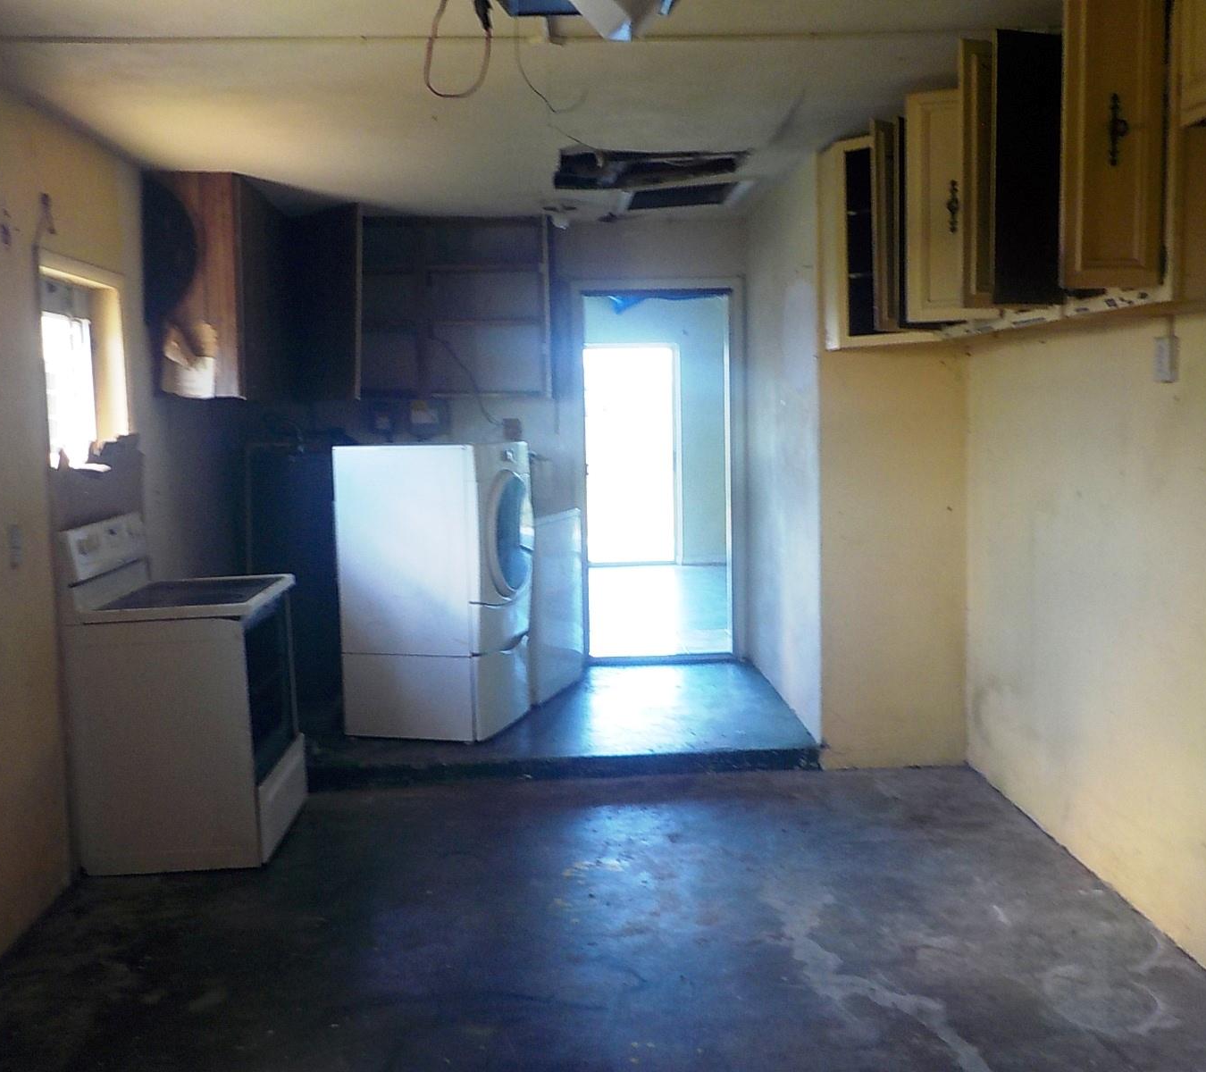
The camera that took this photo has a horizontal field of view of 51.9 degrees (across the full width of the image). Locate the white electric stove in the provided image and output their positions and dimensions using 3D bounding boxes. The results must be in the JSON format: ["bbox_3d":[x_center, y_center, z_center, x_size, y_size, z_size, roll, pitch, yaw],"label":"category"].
[{"bbox_3d":[-1.508,0.528,4.604,0.660,1.180,0.765,-2,6,-3],"label":"white electric stove"}]

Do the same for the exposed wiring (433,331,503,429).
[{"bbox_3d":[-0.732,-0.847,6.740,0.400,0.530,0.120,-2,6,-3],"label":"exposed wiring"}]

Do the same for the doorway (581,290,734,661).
[{"bbox_3d":[0.315,-0.327,7.013,0.840,2.070,0.130,-2,6,-3],"label":"doorway"}]

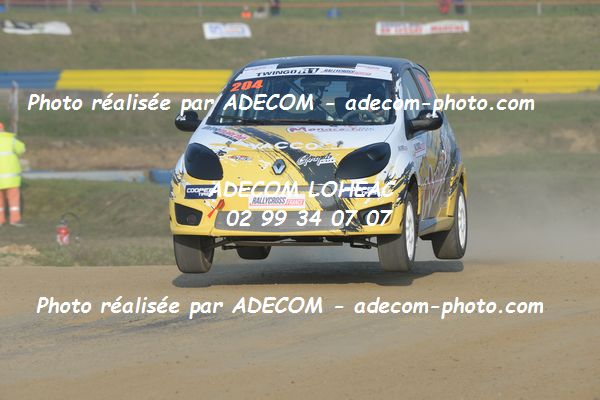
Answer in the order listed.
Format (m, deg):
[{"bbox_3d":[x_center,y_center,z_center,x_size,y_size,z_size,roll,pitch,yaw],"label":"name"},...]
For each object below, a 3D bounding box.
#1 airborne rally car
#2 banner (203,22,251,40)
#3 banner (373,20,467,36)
[{"bbox_3d":[0.157,-0.275,47.100,1.730,1.480,3.600,0,2,10],"label":"airborne rally car"},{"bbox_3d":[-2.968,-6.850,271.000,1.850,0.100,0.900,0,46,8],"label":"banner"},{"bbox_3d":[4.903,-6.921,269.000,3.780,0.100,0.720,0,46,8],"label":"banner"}]

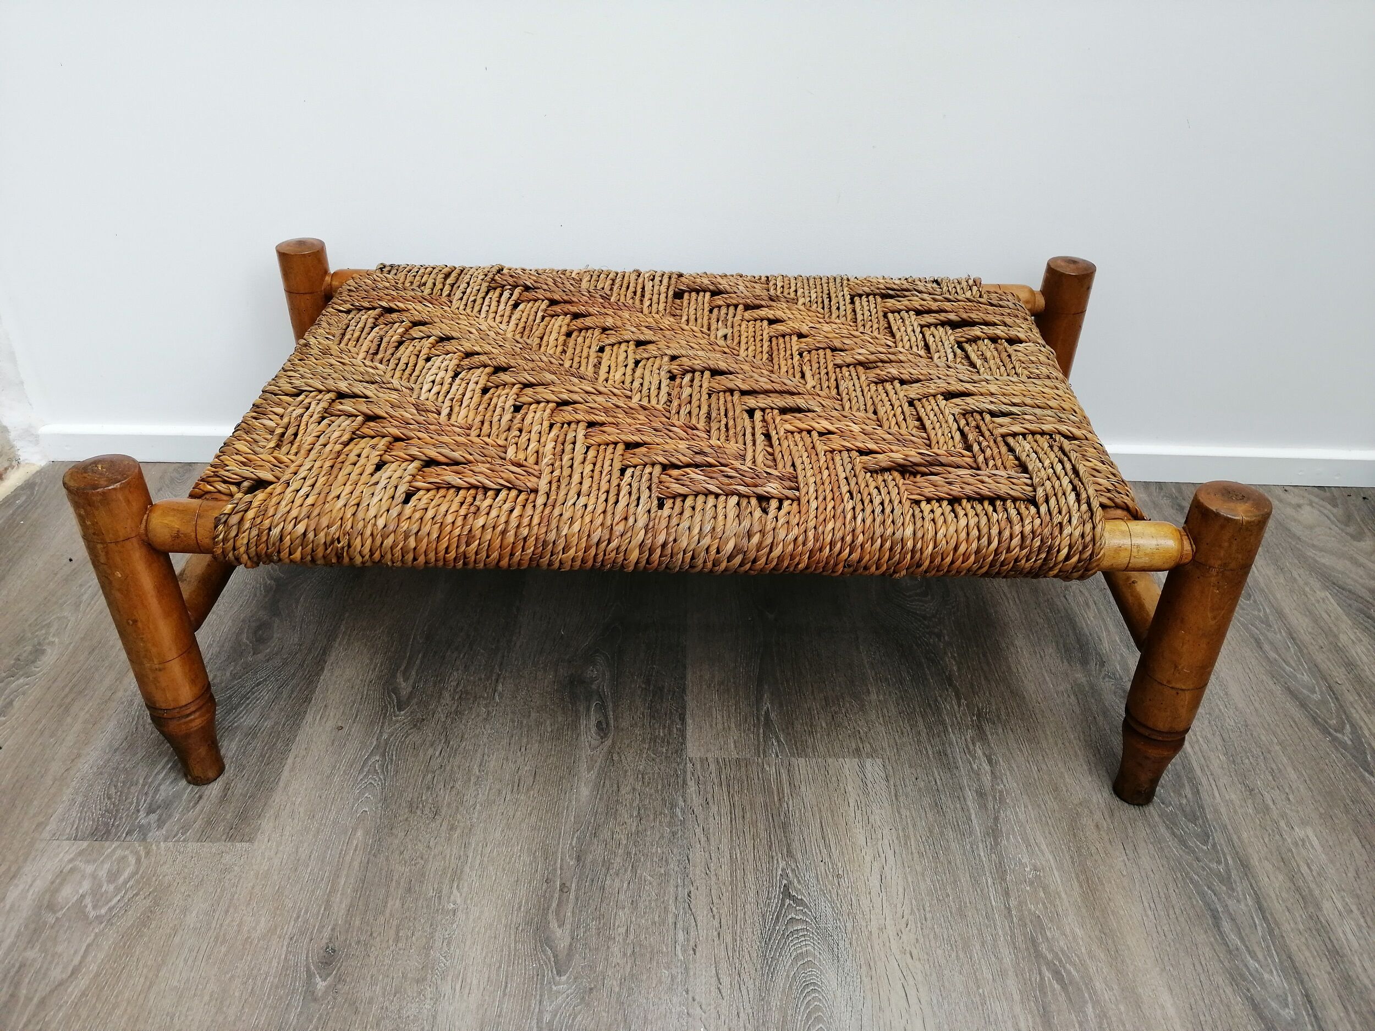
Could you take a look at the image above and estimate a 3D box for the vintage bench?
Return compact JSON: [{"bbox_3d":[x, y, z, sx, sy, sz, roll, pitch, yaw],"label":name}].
[{"bbox_3d":[-0.012,-0.020,1.126,0.938,0.339,0.542,1,34,1],"label":"vintage bench"}]

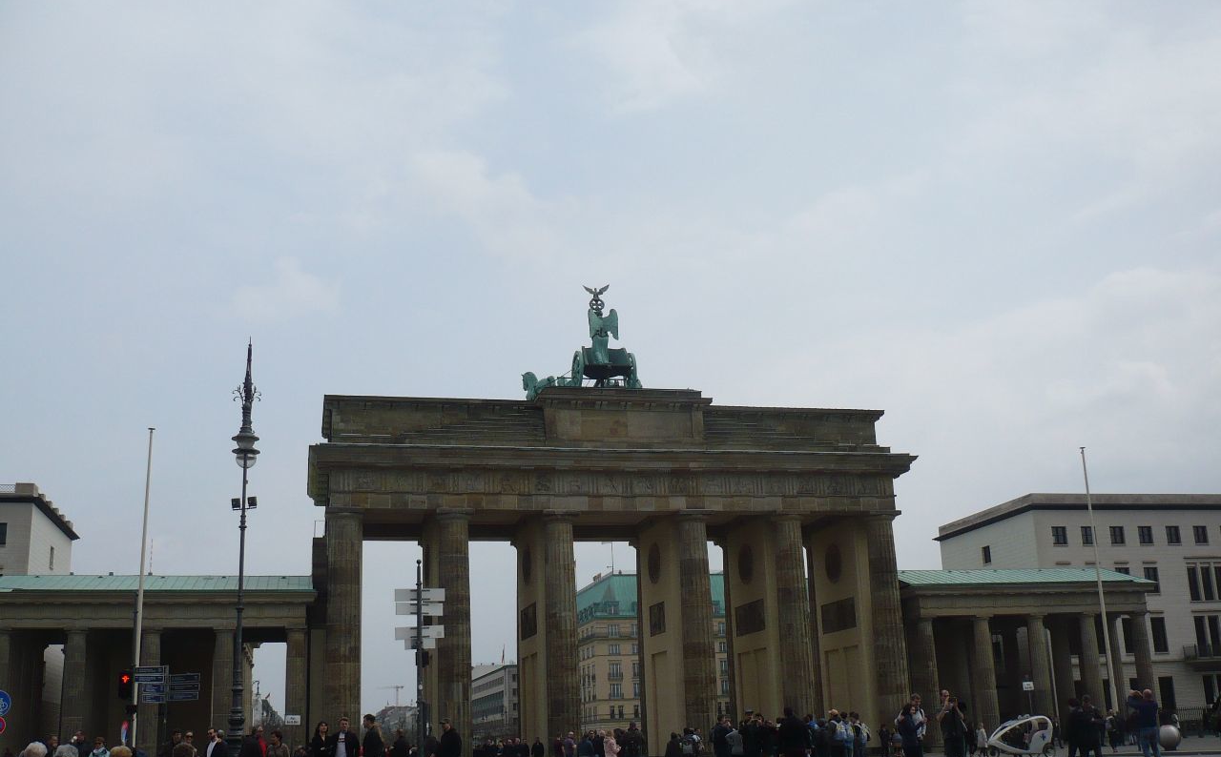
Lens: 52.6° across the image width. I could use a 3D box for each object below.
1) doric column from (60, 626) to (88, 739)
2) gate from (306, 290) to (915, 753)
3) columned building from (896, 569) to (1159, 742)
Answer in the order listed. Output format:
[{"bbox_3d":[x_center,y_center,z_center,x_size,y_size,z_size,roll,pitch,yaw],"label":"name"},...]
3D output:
[{"bbox_3d":[-24.189,14.848,55.370,1.150,7.000,1.150,2,-16,-14],"label":"doric column"},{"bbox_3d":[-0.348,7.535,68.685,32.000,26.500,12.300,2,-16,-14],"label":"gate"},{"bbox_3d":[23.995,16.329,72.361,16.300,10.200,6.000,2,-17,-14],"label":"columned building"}]

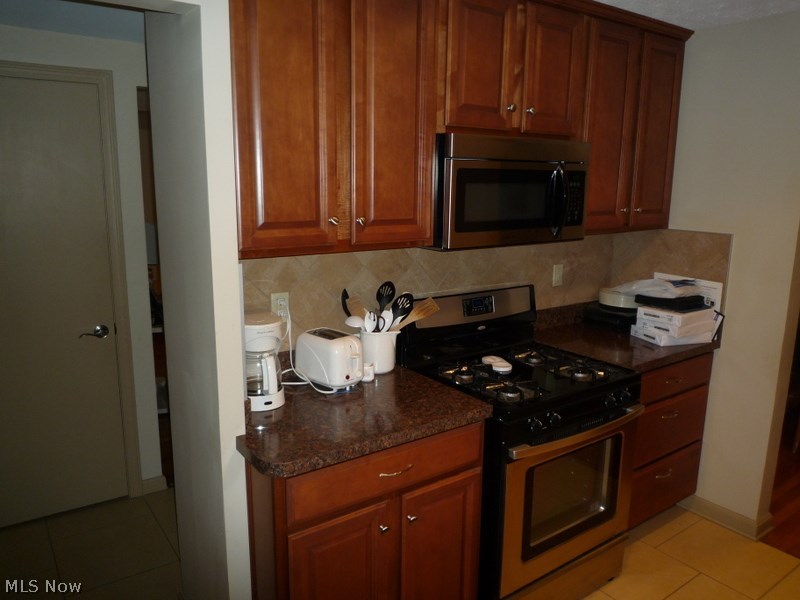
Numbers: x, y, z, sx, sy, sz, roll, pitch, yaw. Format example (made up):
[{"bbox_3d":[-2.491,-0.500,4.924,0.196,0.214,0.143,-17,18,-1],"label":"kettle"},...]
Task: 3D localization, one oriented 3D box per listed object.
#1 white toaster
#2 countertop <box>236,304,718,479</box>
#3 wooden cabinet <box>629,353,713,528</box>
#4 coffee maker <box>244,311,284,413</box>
[{"bbox_3d":[-0.260,0.221,2.181,0.248,0.192,0.167,11,15,44],"label":"white toaster"},{"bbox_3d":[0.417,0.249,2.404,2.281,0.155,0.643,-7,13,-33],"label":"countertop"},{"bbox_3d":[1.056,0.661,2.941,0.719,0.862,0.615,-7,13,-33],"label":"wooden cabinet"},{"bbox_3d":[-0.500,0.205,1.991,0.166,0.295,0.217,-7,13,-33],"label":"coffee maker"}]

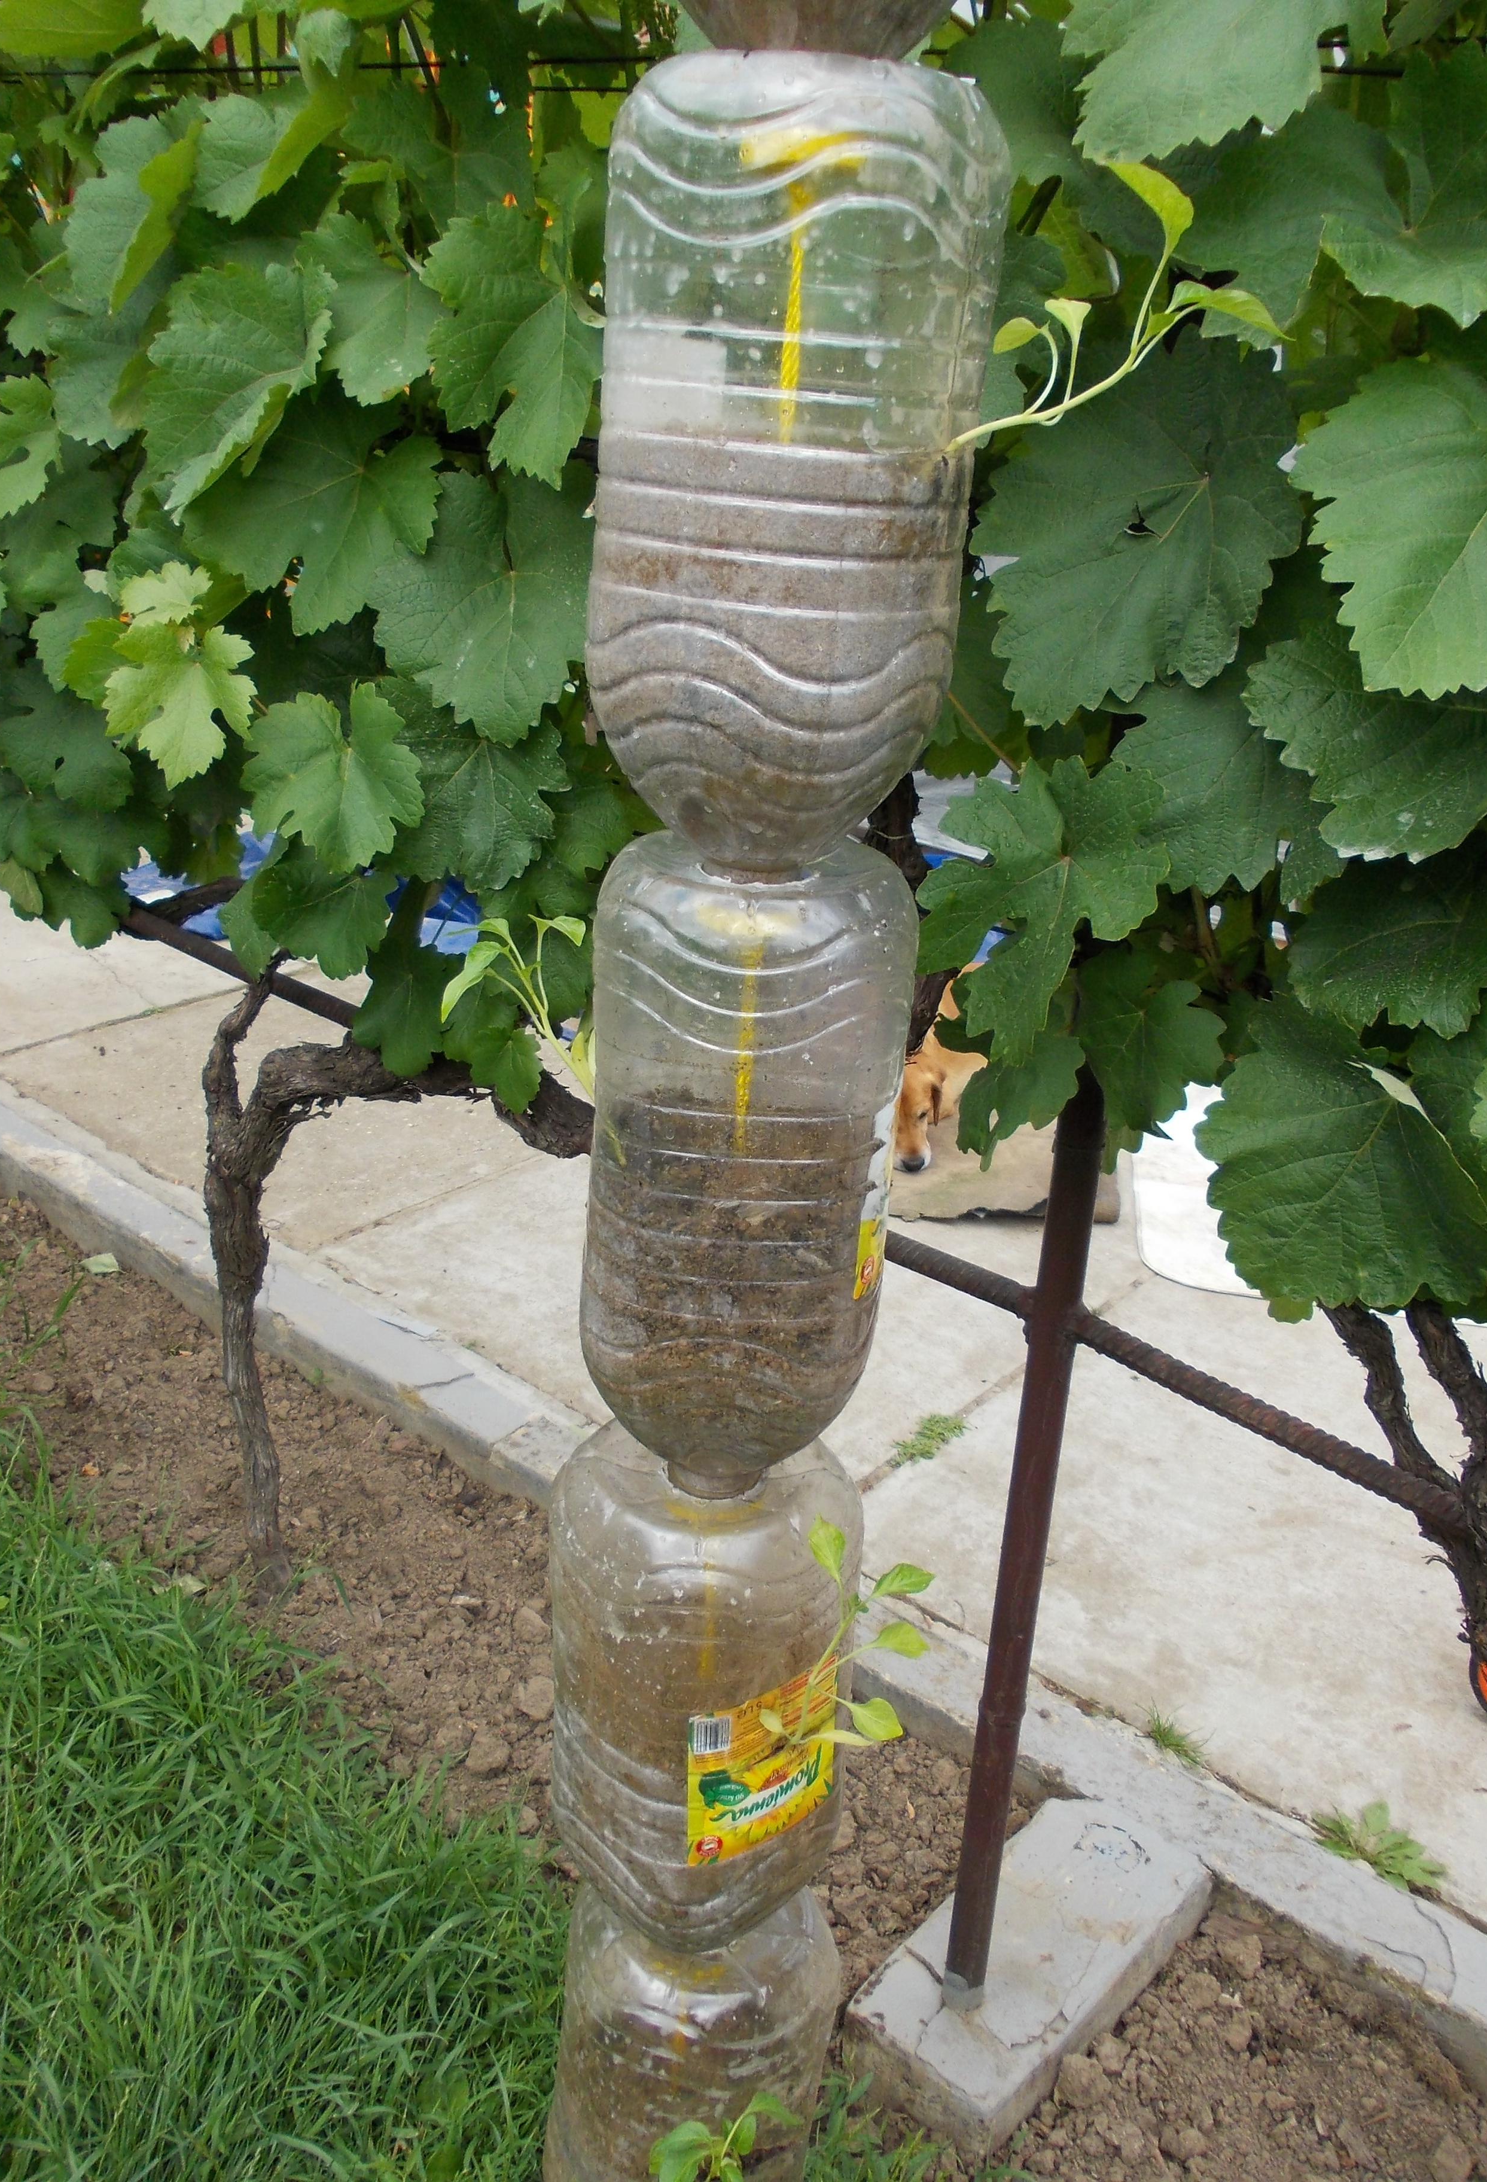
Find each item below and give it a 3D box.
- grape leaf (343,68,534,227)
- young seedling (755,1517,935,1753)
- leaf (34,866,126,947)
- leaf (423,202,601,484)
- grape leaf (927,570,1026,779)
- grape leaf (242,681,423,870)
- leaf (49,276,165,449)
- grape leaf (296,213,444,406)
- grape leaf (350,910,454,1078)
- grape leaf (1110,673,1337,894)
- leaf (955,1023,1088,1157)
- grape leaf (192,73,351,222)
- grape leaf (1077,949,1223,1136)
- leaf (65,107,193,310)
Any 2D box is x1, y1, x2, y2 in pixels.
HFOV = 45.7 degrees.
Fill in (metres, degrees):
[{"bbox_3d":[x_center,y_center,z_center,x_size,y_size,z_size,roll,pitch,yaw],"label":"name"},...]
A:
[{"bbox_3d":[-0.240,-0.736,1.391,0.152,0.122,0.040,2,14,-1],"label":"grape leaf"},{"bbox_3d":[0.051,0.267,0.870,0.088,0.093,0.070,6,21,5],"label":"young seedling"},{"bbox_3d":[-0.751,-0.219,2.001,0.109,0.120,0.030,-8,-9,-6],"label":"leaf"},{"bbox_3d":[-0.161,-0.547,1.289,0.151,0.193,0.050,8,8,10],"label":"leaf"},{"bbox_3d":[0.146,-0.273,1.140,0.090,0.140,0.040,11,4,17],"label":"grape leaf"},{"bbox_3d":[-0.345,-0.264,1.480,0.155,0.165,0.050,6,-1,6],"label":"grape leaf"},{"bbox_3d":[-0.641,-0.733,1.780,0.109,0.163,0.060,5,-1,1],"label":"leaf"},{"bbox_3d":[-0.298,-0.631,1.426,0.129,0.151,0.040,19,4,3],"label":"grape leaf"},{"bbox_3d":[-0.316,-0.085,1.639,0.102,0.150,0.035,0,-12,2],"label":"grape leaf"},{"bbox_3d":[0.294,-0.190,1.073,0.131,0.148,0.040,14,-5,20],"label":"grape leaf"},{"bbox_3d":[0.208,-0.005,1.310,0.088,0.104,0.045,12,0,19],"label":"leaf"},{"bbox_3d":[-0.414,-0.832,1.560,0.132,0.107,0.070,6,-1,4],"label":"grape leaf"},{"bbox_3d":[0.293,-0.034,1.270,0.085,0.137,0.050,13,1,21],"label":"grape leaf"},{"bbox_3d":[-0.528,-0.758,1.520,0.125,0.175,0.080,5,8,3],"label":"leaf"}]

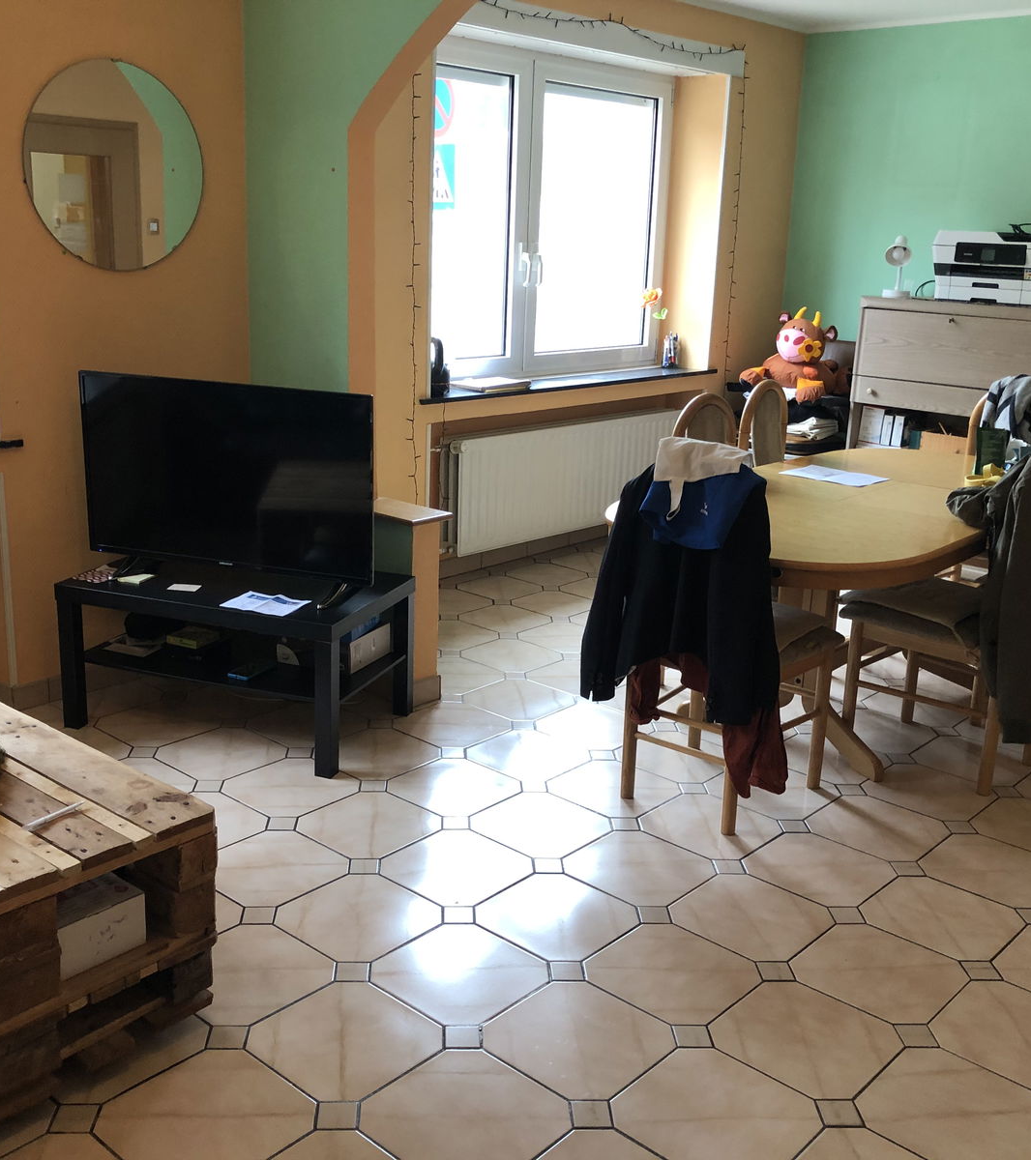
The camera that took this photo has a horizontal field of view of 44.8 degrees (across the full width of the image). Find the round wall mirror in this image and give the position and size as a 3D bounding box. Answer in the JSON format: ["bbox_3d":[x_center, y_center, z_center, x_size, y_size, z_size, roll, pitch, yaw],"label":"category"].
[{"bbox_3d":[-1.190,-1.237,3.752,0.020,0.600,0.600,15,20,39],"label":"round wall mirror"}]

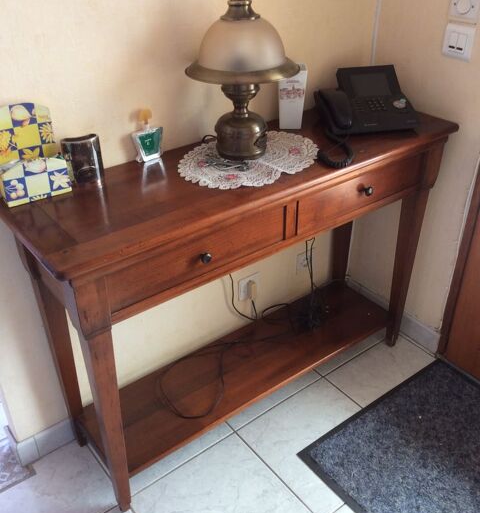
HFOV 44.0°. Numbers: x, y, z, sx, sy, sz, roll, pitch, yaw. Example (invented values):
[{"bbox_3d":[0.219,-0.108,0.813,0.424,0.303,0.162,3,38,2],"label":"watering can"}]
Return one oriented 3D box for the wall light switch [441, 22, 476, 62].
[{"bbox_3d":[0.549,-0.536,1.483,0.012,0.080,0.081,-23,40,-31],"label":"wall light switch"}]

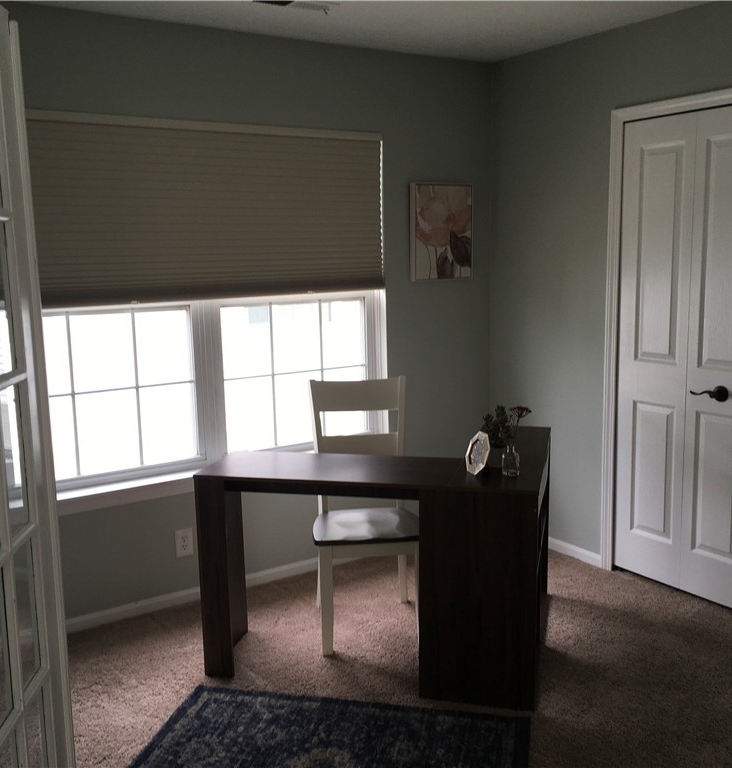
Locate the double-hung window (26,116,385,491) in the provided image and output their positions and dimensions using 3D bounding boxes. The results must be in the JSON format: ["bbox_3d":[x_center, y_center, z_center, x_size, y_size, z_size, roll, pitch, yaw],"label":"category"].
[{"bbox_3d":[-0.675,-0.366,3.691,1.795,1.470,0.110,-7,11,-33],"label":"double-hung window"}]

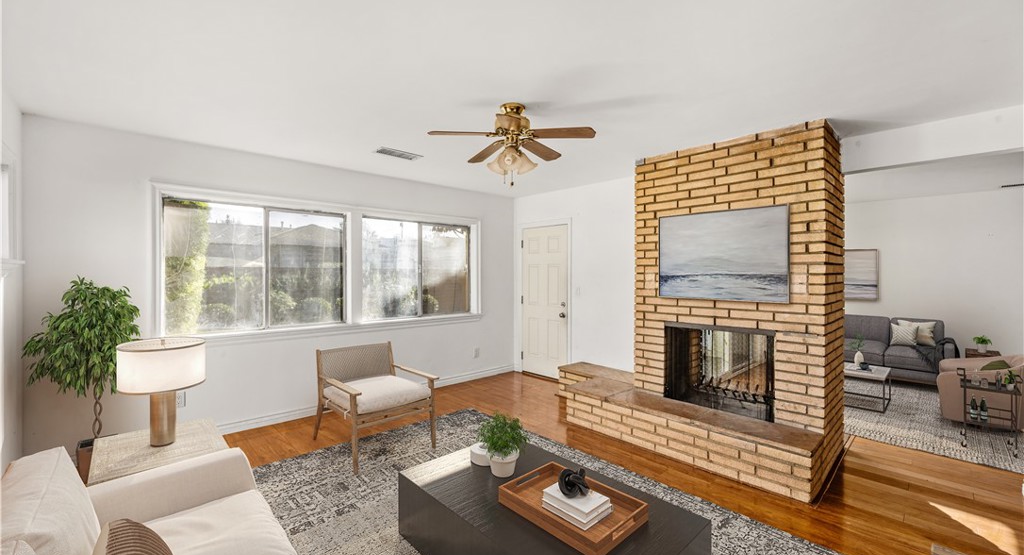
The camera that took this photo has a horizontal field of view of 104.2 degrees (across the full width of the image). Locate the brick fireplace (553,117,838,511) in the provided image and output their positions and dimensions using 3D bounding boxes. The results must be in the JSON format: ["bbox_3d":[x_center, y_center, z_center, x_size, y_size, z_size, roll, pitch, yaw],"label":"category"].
[{"bbox_3d":[1.385,0.142,3.737,1.130,2.455,2.545,0,1,-42],"label":"brick fireplace"}]

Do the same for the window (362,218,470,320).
[{"bbox_3d":[-1.075,-0.094,4.760,1.430,1.130,0.070,0,1,-42],"label":"window"}]

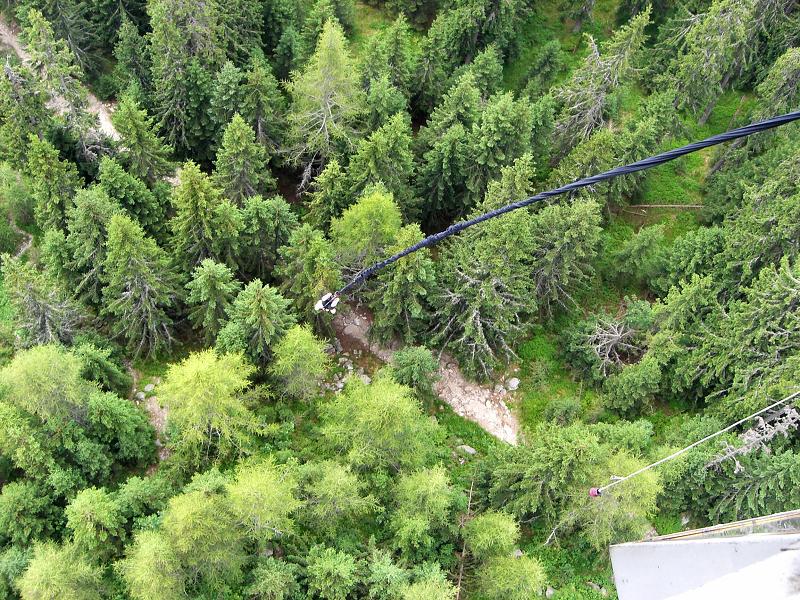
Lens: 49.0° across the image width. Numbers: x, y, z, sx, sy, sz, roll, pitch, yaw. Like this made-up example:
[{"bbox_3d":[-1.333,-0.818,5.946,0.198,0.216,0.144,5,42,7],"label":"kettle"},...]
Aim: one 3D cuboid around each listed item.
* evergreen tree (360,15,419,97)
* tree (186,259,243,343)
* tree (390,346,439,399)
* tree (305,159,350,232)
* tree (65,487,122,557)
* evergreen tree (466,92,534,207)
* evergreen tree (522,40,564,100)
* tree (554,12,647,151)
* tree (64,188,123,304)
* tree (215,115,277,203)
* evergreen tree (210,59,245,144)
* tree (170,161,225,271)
[{"bbox_3d":[-0.460,-18.340,66.830,4.220,8.660,4.220,0,58,-7],"label":"evergreen tree"},{"bbox_3d":[-14.890,-0.300,68.430,4.500,10.810,4.500,2,59,-3],"label":"tree"},{"bbox_3d":[1.140,4.160,55.290,3.040,4.680,3.040,0,58,-7],"label":"tree"},{"bbox_3d":[-4.880,-7.440,60.410,3.110,7.040,3.110,0,58,-7],"label":"tree"},{"bbox_3d":[-17.434,12.641,50.117,3.340,9.890,3.340,14,61,0],"label":"tree"},{"bbox_3d":[9.510,-12.930,76.040,6.210,14.420,6.210,2,59,-3],"label":"evergreen tree"},{"bbox_3d":[12.162,-19.351,73.408,2.620,6.410,2.620,14,61,0],"label":"evergreen tree"},{"bbox_3d":[17.980,-19.130,77.960,6.700,17.000,6.700,2,59,-3],"label":"tree"},{"bbox_3d":[-19.442,-3.427,56.256,3.570,13.760,3.570,14,61,0],"label":"tree"},{"bbox_3d":[-11.187,-10.115,62.776,4.390,10.730,4.390,14,61,0],"label":"tree"},{"bbox_3d":[-15.770,-16.800,78.280,4.120,12.880,4.120,2,59,-3],"label":"evergreen tree"},{"bbox_3d":[-13.412,-5.691,58.453,3.570,13.470,3.570,14,61,0],"label":"tree"}]

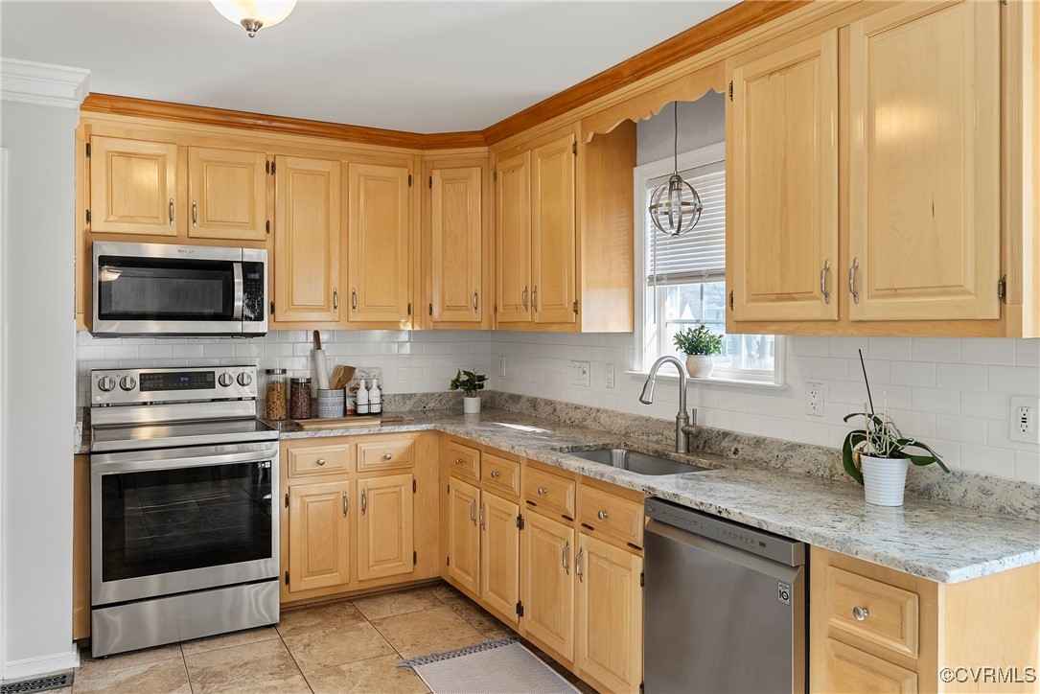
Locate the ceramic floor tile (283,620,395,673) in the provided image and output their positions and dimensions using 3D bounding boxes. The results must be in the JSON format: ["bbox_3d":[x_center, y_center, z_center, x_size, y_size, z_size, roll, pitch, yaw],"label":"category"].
[{"bbox_3d":[-0.802,1.322,3.321,0.406,0.010,0.406,-1,2,-29],"label":"ceramic floor tile"}]

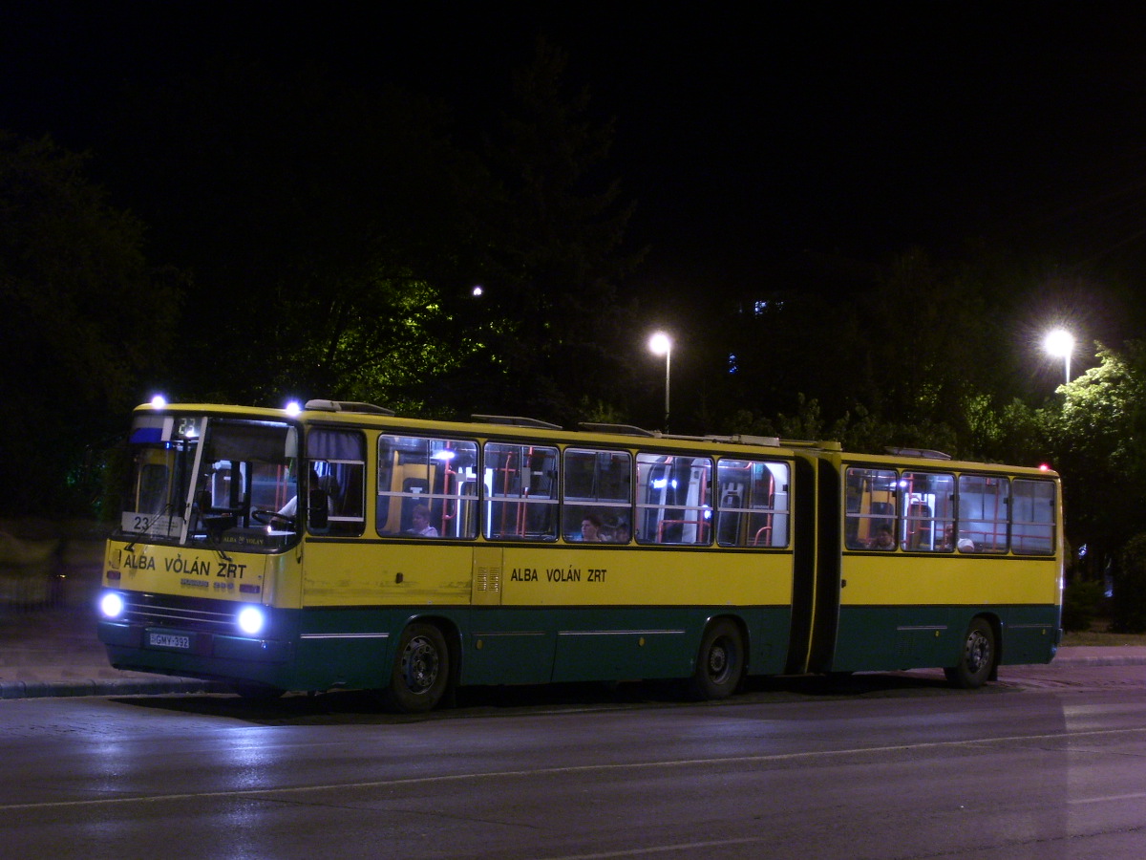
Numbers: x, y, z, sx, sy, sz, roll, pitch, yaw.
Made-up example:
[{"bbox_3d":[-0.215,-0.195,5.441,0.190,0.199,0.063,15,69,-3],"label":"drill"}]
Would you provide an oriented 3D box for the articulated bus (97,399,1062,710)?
[{"bbox_3d":[1.030,1.576,34.628,2.500,3.160,16.400,2,-1,37],"label":"articulated bus"}]

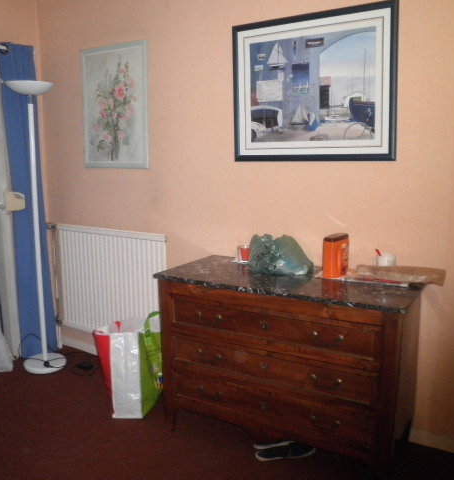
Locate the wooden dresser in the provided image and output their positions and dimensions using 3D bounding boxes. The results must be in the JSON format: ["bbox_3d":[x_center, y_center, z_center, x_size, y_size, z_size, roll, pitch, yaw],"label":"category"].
[{"bbox_3d":[0.286,0.588,2.367,1.167,0.830,0.525,5,11,29],"label":"wooden dresser"}]

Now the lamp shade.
[{"bbox_3d":[-1.257,-0.961,3.059,0.305,0.085,0.305,5,11,30],"label":"lamp shade"}]

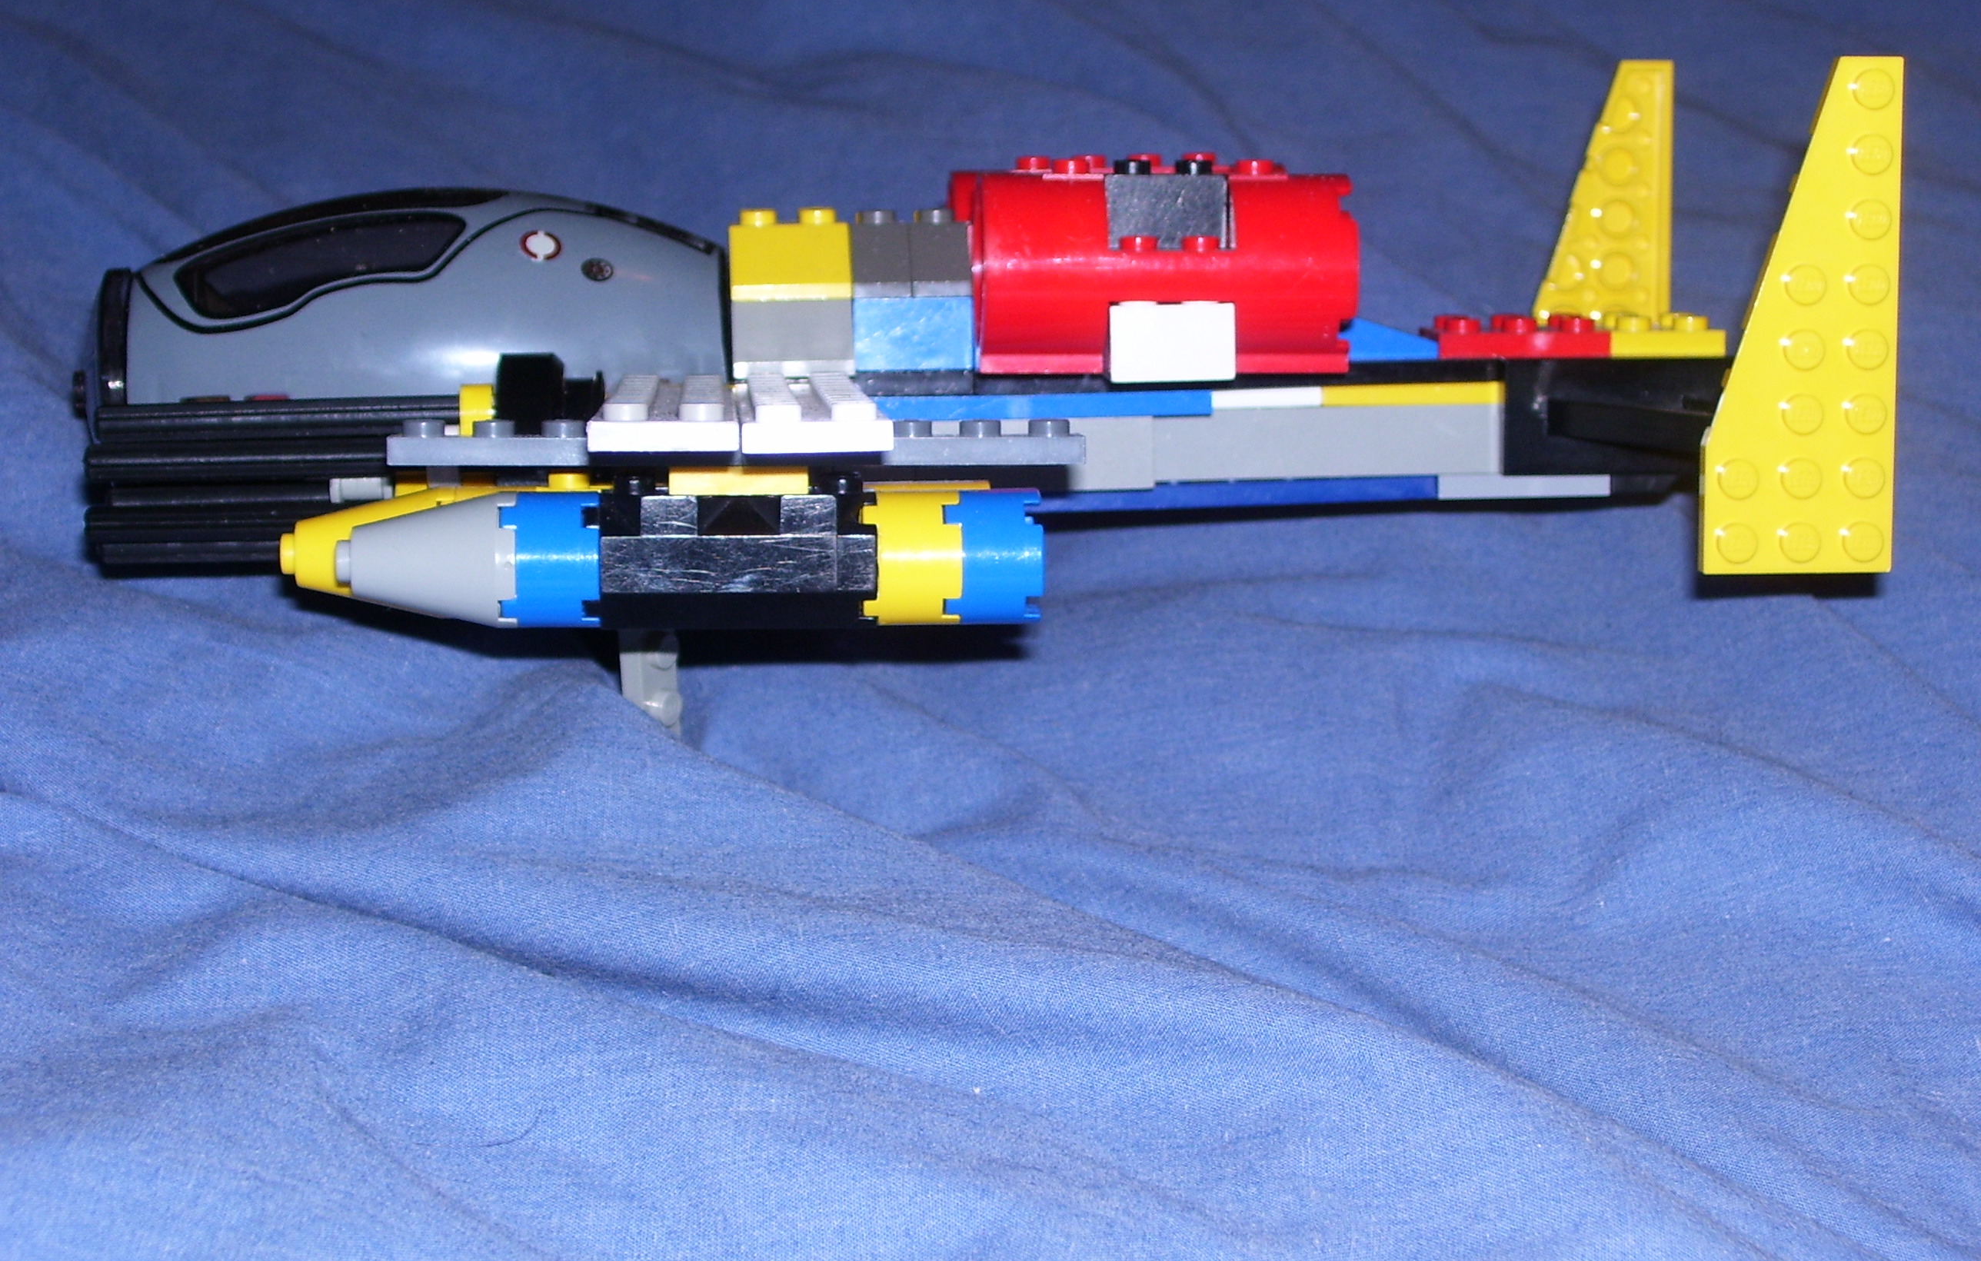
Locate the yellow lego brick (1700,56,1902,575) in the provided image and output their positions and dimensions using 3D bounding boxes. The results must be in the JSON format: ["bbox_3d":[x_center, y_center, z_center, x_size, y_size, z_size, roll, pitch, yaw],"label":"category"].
[{"bbox_3d":[0.101,-0.039,0.498,0.024,0.064,0.005,0,6,-4],"label":"yellow lego brick"}]

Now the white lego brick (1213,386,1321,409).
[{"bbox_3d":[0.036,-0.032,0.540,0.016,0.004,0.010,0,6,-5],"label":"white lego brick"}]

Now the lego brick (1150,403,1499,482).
[{"bbox_3d":[0.045,-0.027,0.551,0.048,0.010,0.013,-1,8,-4],"label":"lego brick"}]

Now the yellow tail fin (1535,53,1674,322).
[{"bbox_3d":[0.093,-0.056,0.622,0.024,0.064,0.005,0,6,-5],"label":"yellow tail fin"}]

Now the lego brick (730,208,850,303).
[{"bbox_3d":[-0.027,-0.050,0.536,0.016,0.011,0.016,0,6,-5],"label":"lego brick"}]

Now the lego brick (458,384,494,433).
[{"bbox_3d":[-0.065,-0.027,0.506,0.004,0.008,0.008,0,6,-5],"label":"lego brick"}]

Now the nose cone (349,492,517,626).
[{"bbox_3d":[-0.066,-0.008,0.471,0.021,0.016,0.016,0,6,-5],"label":"nose cone"}]

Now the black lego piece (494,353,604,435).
[{"bbox_3d":[-0.053,-0.028,0.483,0.013,0.011,0.009,-1,8,-4],"label":"black lego piece"}]

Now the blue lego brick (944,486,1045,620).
[{"bbox_3d":[0.000,-0.009,0.480,0.011,0.016,0.016,0,6,-5],"label":"blue lego brick"}]

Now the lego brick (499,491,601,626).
[{"bbox_3d":[-0.051,-0.008,0.470,0.011,0.016,0.016,-1,8,-4],"label":"lego brick"}]

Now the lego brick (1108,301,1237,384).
[{"bbox_3d":[0.023,-0.038,0.517,0.016,0.010,0.009,-1,8,-4],"label":"lego brick"}]

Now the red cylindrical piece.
[{"bbox_3d":[0.023,-0.048,0.523,0.048,0.027,0.024,-1,8,-4],"label":"red cylindrical piece"}]

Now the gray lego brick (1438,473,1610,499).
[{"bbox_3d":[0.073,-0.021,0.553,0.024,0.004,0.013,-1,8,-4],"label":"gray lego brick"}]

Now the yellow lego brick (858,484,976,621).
[{"bbox_3d":[-0.010,-0.009,0.479,0.011,0.016,0.016,0,6,-5],"label":"yellow lego brick"}]

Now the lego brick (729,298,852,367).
[{"bbox_3d":[-0.026,-0.039,0.528,0.016,0.010,0.015,-1,8,-4],"label":"lego brick"}]

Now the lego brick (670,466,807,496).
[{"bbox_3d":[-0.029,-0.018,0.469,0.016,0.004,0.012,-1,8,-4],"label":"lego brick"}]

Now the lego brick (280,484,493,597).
[{"bbox_3d":[-0.075,-0.009,0.485,0.021,0.016,0.016,-1,8,-4],"label":"lego brick"}]

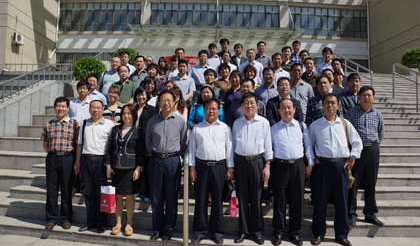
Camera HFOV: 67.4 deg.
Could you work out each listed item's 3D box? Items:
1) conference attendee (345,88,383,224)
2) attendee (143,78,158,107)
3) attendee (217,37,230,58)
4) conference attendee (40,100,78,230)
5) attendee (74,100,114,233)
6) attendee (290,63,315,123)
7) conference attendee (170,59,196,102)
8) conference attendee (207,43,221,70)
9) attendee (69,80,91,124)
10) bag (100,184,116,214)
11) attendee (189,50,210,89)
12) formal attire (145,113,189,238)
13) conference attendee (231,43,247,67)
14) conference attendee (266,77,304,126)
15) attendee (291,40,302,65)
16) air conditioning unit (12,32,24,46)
[{"bbox_3d":[1.920,0.400,3.950,0.480,1.710,0.300,0,0,10],"label":"conference attendee"},{"bbox_3d":[-0.979,0.082,5.136,0.440,1.620,0.270,1,-1,-7],"label":"attendee"},{"bbox_3d":[0.385,-1.315,8.200,0.470,1.770,0.290,0,0,0],"label":"attendee"},{"bbox_3d":[-1.907,0.525,4.000,0.500,1.690,0.320,1,0,-10],"label":"conference attendee"},{"bbox_3d":[-1.499,0.543,4.089,0.500,1.679,0.310,1,-1,-11],"label":"attendee"},{"bbox_3d":[1.432,-0.076,5.050,0.500,1.740,0.300,1,0,12],"label":"attendee"},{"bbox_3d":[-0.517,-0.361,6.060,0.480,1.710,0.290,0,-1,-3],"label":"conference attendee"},{"bbox_3d":[0.102,-1.192,8.200,0.480,1.730,0.290,1,0,0],"label":"conference attendee"},{"bbox_3d":[-2.016,0.192,4.947,0.470,1.700,0.290,1,-1,-11],"label":"attendee"},{"bbox_3d":[-1.250,0.944,3.870,0.190,0.330,0.085,0,-1,25],"label":"bag"},{"bbox_3d":[-0.145,-0.723,6.900,0.490,1.730,0.290,1,0,-2],"label":"attendee"},{"bbox_3d":[-0.530,0.622,3.841,0.520,1.488,0.290,0,-1,-2],"label":"formal attire"},{"bbox_3d":[0.743,-1.164,8.100,0.480,1.730,0.290,1,0,5],"label":"conference attendee"},{"bbox_3d":[1.040,0.241,4.355,0.500,1.730,0.290,0,-1,7],"label":"conference attendee"},{"bbox_3d":[2.135,-1.175,7.779,0.470,1.710,0.290,0,-1,9],"label":"attendee"},{"bbox_3d":[-10.970,-4.830,18.000,0.310,0.570,0.820,0,0,-6],"label":"air conditioning unit"}]

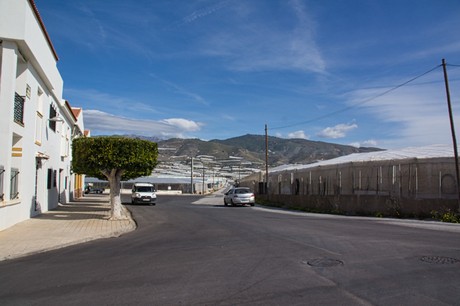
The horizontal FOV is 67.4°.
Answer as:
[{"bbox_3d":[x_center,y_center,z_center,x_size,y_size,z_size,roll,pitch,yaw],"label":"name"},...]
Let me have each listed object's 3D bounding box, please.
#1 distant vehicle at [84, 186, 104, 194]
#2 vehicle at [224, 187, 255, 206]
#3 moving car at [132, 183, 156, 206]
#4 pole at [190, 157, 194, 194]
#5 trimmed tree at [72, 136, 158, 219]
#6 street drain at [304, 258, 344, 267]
[{"bbox_3d":[-24.100,6.432,60.164,3.900,1.600,1.750,0,-5,2],"label":"distant vehicle"},{"bbox_3d":[0.740,3.612,28.590,1.760,1.470,4.350,1,-5,-10],"label":"vehicle"},{"bbox_3d":[-7.850,3.646,30.997,1.830,1.840,4.400,2,-5,-18],"label":"moving car"},{"bbox_3d":[-6.450,3.860,58.391,0.260,6.400,0.260,0,-5,0],"label":"pole"},{"bbox_3d":[-5.550,1.290,16.752,3.800,3.700,3.800,2,-6,-18],"label":"trimmed tree"},{"bbox_3d":[2.116,2.450,7.637,0.780,0.030,0.780,0,-5,0],"label":"street drain"}]

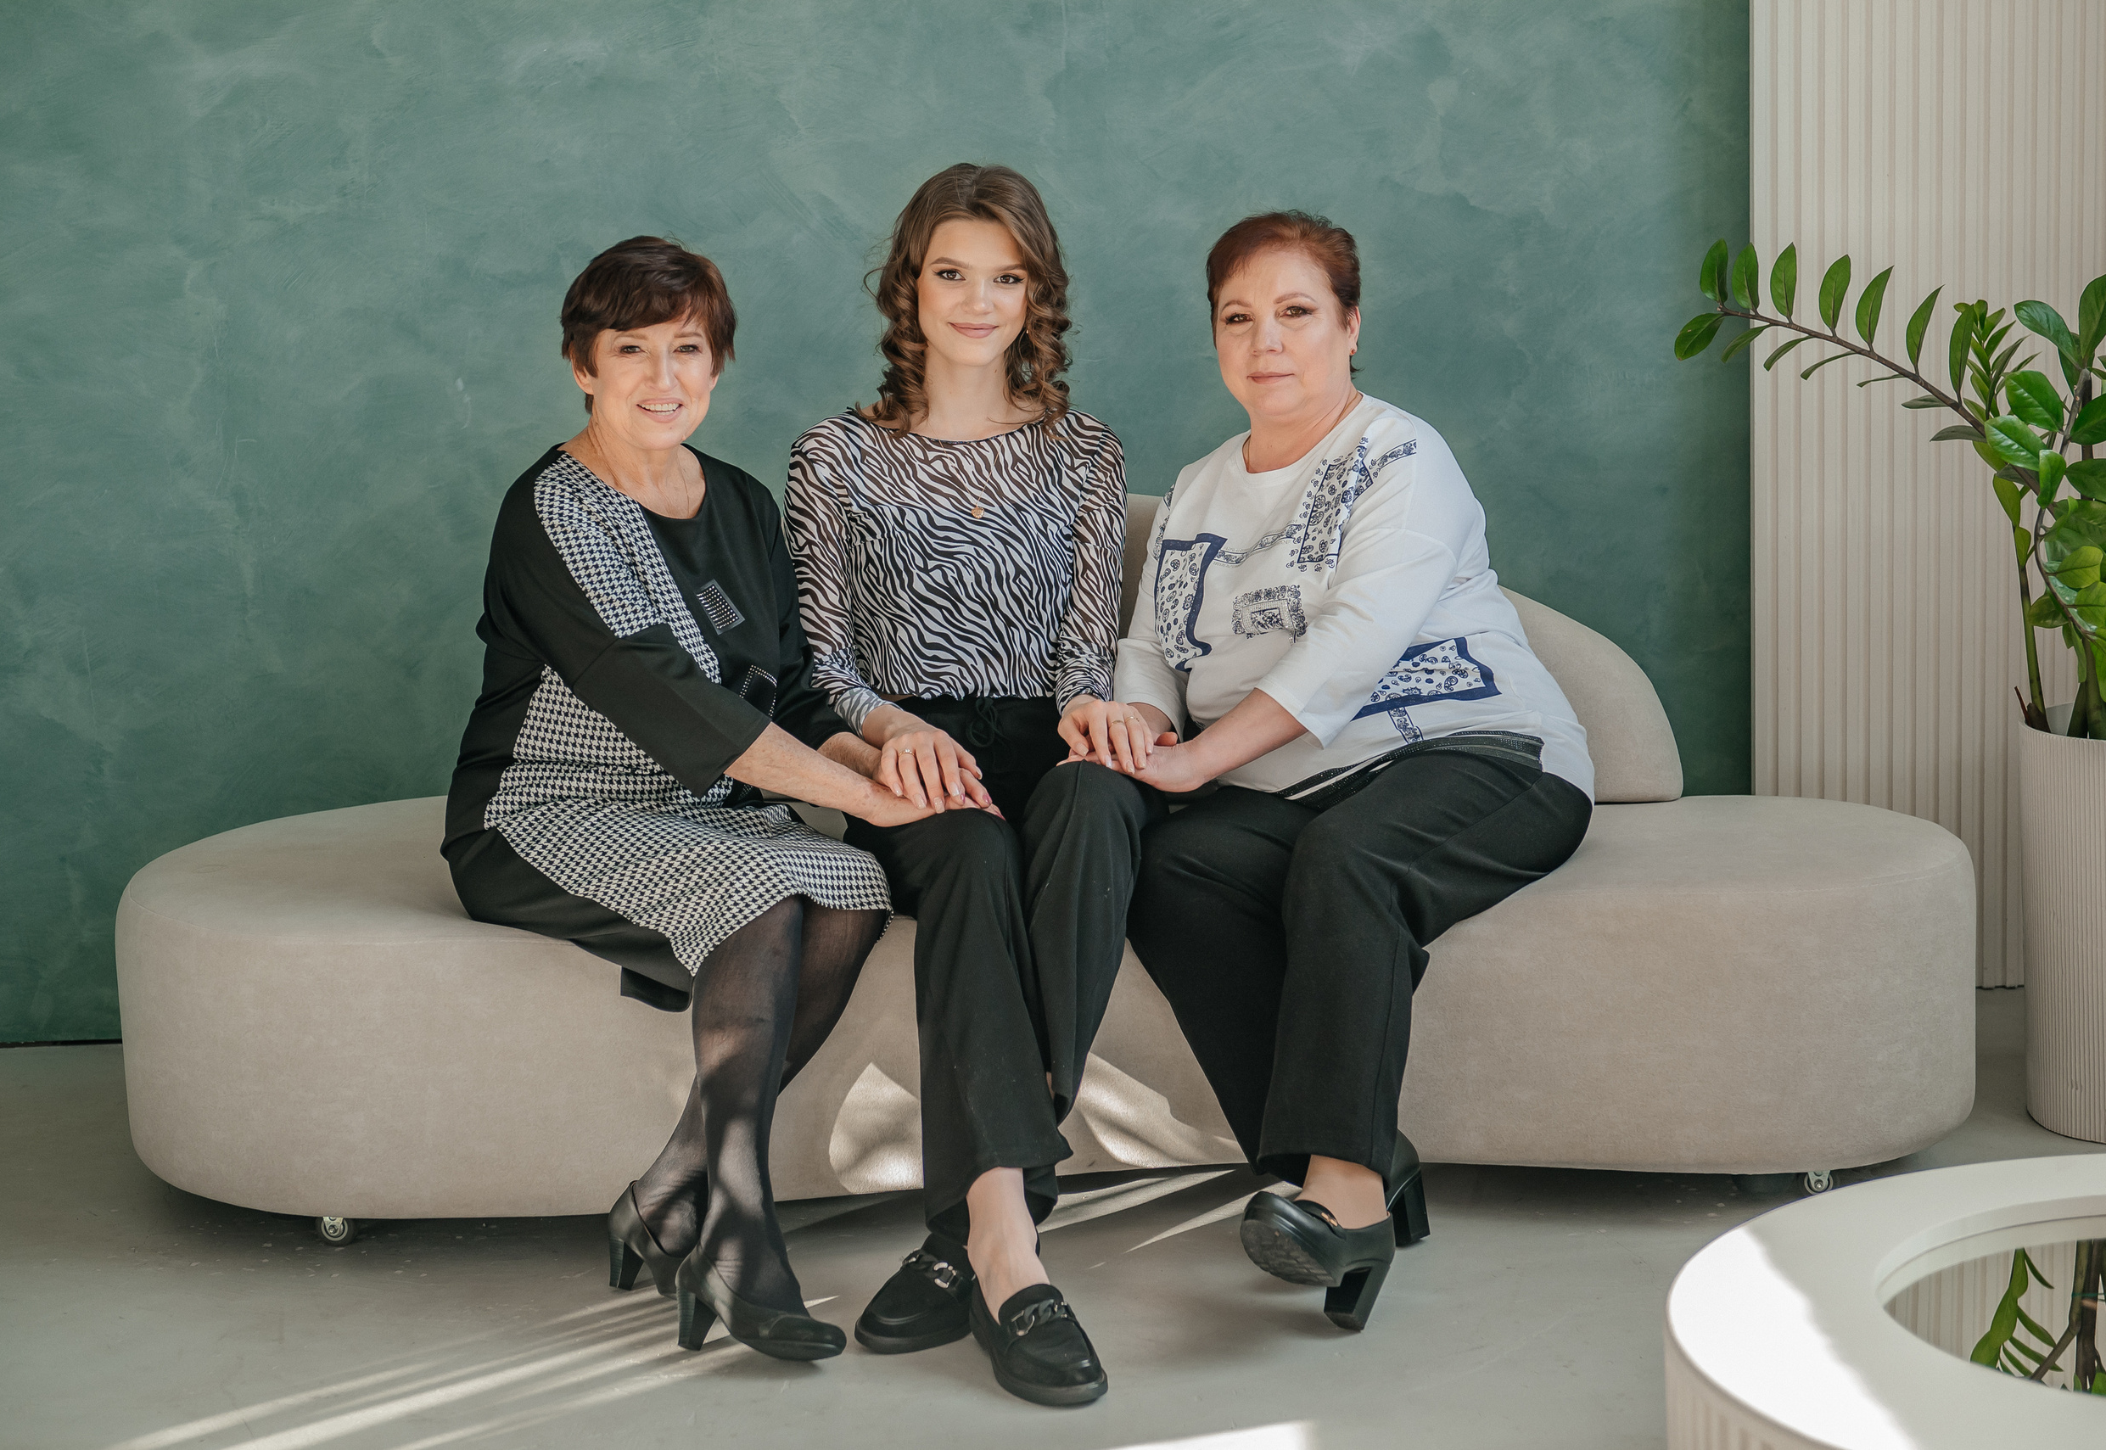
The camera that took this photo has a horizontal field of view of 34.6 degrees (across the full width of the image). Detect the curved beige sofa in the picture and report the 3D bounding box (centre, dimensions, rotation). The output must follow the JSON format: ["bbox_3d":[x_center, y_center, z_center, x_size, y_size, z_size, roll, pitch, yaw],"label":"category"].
[{"bbox_3d":[-0.026,0.122,4.278,2.290,0.770,1.070,-2,8,0],"label":"curved beige sofa"}]

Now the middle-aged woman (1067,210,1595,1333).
[{"bbox_3d":[0.300,-0.016,3.887,0.580,1.130,0.960,3,9,30],"label":"middle-aged woman"}]

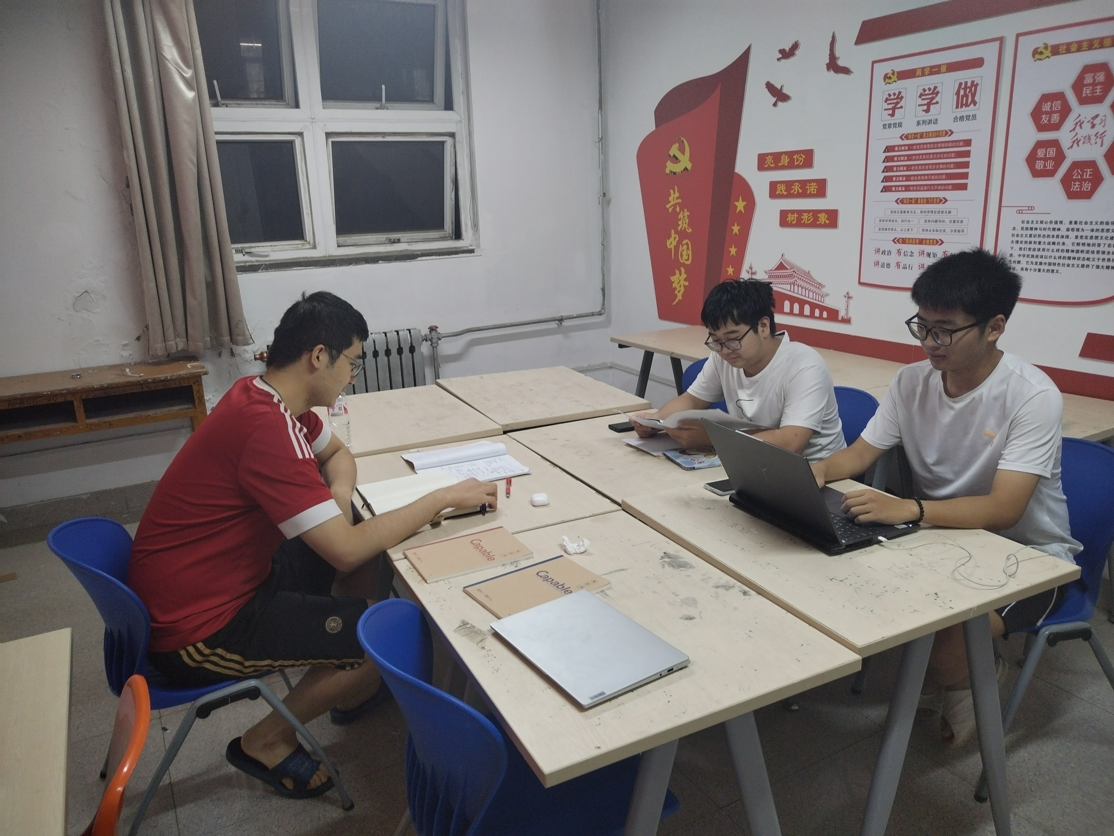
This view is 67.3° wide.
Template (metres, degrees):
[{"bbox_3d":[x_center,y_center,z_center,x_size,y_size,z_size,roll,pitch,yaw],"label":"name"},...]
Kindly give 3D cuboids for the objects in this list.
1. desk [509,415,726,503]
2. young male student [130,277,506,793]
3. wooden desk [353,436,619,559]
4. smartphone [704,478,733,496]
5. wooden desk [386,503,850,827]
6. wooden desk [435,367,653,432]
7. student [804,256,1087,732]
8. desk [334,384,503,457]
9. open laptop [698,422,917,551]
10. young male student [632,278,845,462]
[{"bbox_3d":[0.287,0.450,2.768,0.600,0.729,0.800,-9,17,-23],"label":"desk"},{"bbox_3d":[-0.624,0.340,2.181,0.900,1.310,0.530,-7,16,-18],"label":"young male student"},{"bbox_3d":[-0.260,0.544,2.480,0.600,0.739,0.800,-9,17,-24],"label":"wooden desk"},{"bbox_3d":[0.476,0.177,2.202,0.160,0.008,0.076,-9,17,-24],"label":"smartphone"},{"bbox_3d":[0.090,0.727,1.754,0.600,0.745,0.800,-9,17,-25],"label":"wooden desk"},{"bbox_3d":[-0.069,0.255,3.482,0.600,0.752,0.800,-9,17,-23],"label":"wooden desk"},{"bbox_3d":[0.986,0.275,2.123,0.760,1.360,0.560,-11,17,-28],"label":"student"},{"bbox_3d":[-0.609,0.352,3.202,0.600,0.750,0.800,-9,17,-23],"label":"desk"},{"bbox_3d":[0.584,0.128,1.944,0.346,0.232,0.354,-9,17,-24],"label":"open laptop"},{"bbox_3d":[0.638,0.161,2.809,0.740,1.240,0.580,-13,19,-35],"label":"young male student"}]

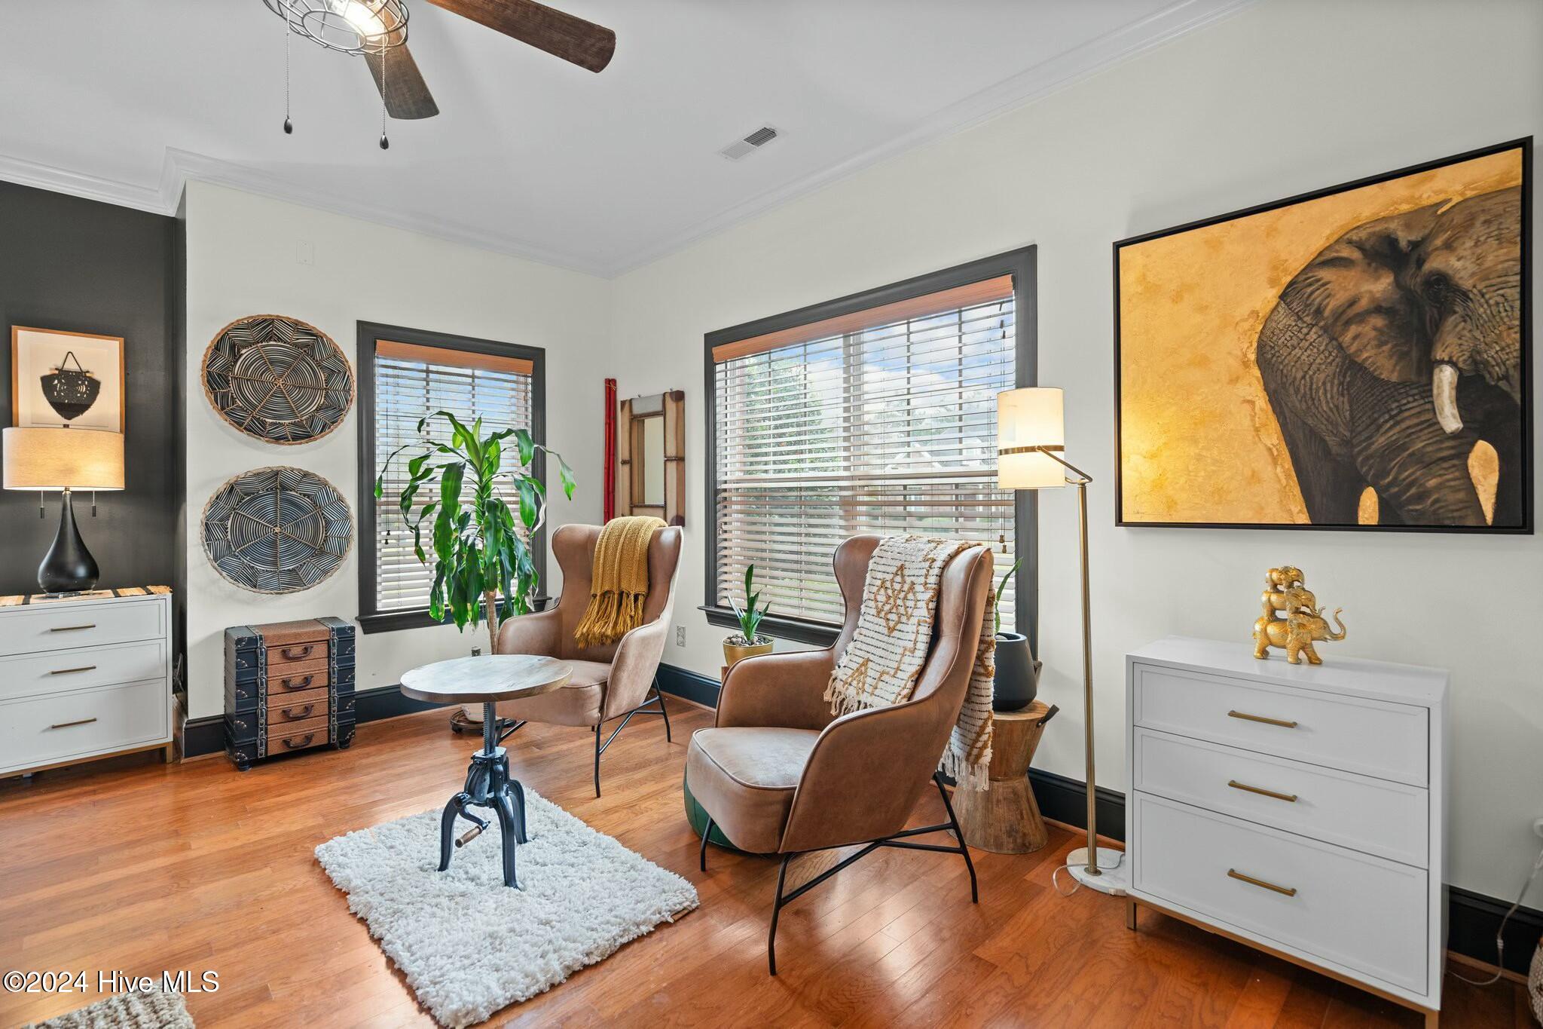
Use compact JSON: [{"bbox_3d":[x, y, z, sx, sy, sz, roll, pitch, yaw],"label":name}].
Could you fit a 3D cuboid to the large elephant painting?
[{"bbox_3d":[1.492,-0.427,1.972,0.045,0.942,0.933,-1,2,-45],"label":"large elephant painting"}]

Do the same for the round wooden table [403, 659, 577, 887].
[{"bbox_3d":[-0.951,0.856,2.327,0.530,0.640,0.530,0,1,0],"label":"round wooden table"}]

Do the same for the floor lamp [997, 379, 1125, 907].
[{"bbox_3d":[1.021,0.385,2.265,0.520,1.605,0.290,0,1,11],"label":"floor lamp"}]

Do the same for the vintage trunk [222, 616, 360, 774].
[{"bbox_3d":[-2.269,0.822,3.241,0.451,0.578,0.351,-1,2,-45],"label":"vintage trunk"}]

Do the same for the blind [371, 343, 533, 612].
[{"bbox_3d":[-1.885,-0.222,4.133,0.885,1.510,0.070,-1,1,-43],"label":"blind"}]

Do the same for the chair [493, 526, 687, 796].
[{"bbox_3d":[-0.845,0.586,3.114,0.720,1.050,0.800,0,1,17],"label":"chair"}]

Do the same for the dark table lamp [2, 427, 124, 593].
[{"bbox_3d":[-3.312,-0.017,3.220,0.400,0.780,0.400,-1,1,-43],"label":"dark table lamp"}]

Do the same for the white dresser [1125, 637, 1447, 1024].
[{"bbox_3d":[1.386,0.798,1.870,0.389,0.787,0.642,-1,1,-44],"label":"white dresser"}]

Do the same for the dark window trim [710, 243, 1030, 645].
[{"bbox_3d":[0.286,-0.187,3.170,0.090,1.614,1.976,-1,2,-45],"label":"dark window trim"}]

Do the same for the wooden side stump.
[{"bbox_3d":[0.855,0.957,2.573,0.350,0.455,0.350,0,1,0],"label":"wooden side stump"}]

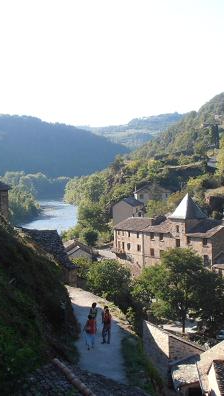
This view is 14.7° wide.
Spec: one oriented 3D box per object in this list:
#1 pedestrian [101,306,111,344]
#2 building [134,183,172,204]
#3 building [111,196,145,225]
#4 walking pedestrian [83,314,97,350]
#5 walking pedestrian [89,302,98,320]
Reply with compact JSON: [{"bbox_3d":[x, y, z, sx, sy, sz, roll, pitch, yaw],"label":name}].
[{"bbox_3d":[-0.295,5.779,39.429,0.520,1.710,0.420,-1,3,-15],"label":"pedestrian"},{"bbox_3d":[11.760,-1.307,249.987,9.900,6.400,9.000,0,3,-3],"label":"building"},{"bbox_3d":[4.313,3.442,221.446,5.600,6.700,11.000,1,3,14],"label":"building"},{"bbox_3d":[-0.959,5.952,38.436,0.580,1.570,0.450,0,3,-8],"label":"walking pedestrian"},{"bbox_3d":[-0.849,5.765,41.030,0.500,1.630,0.380,0,3,-6],"label":"walking pedestrian"}]

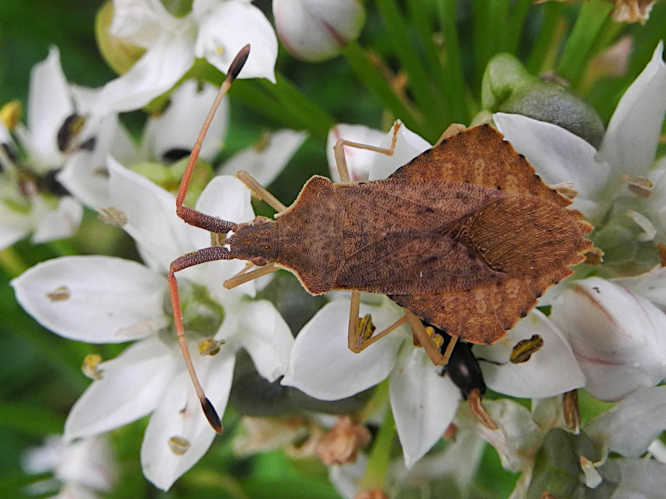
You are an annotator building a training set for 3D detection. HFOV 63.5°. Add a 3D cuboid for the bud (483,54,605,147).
[{"bbox_3d":[0.008,-0.006,0.021,0.004,0.003,0.004,6,14,0],"label":"bud"}]

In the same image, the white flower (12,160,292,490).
[{"bbox_3d":[-0.006,0.002,0.018,0.009,0.010,0.004,1,6,11],"label":"white flower"}]

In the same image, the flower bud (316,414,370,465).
[{"bbox_3d":[0.000,0.008,0.021,0.002,0.002,0.002,0,11,0],"label":"flower bud"}]

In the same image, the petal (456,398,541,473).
[{"bbox_3d":[0.006,0.007,0.021,0.003,0.003,0.001,0,6,0],"label":"petal"}]

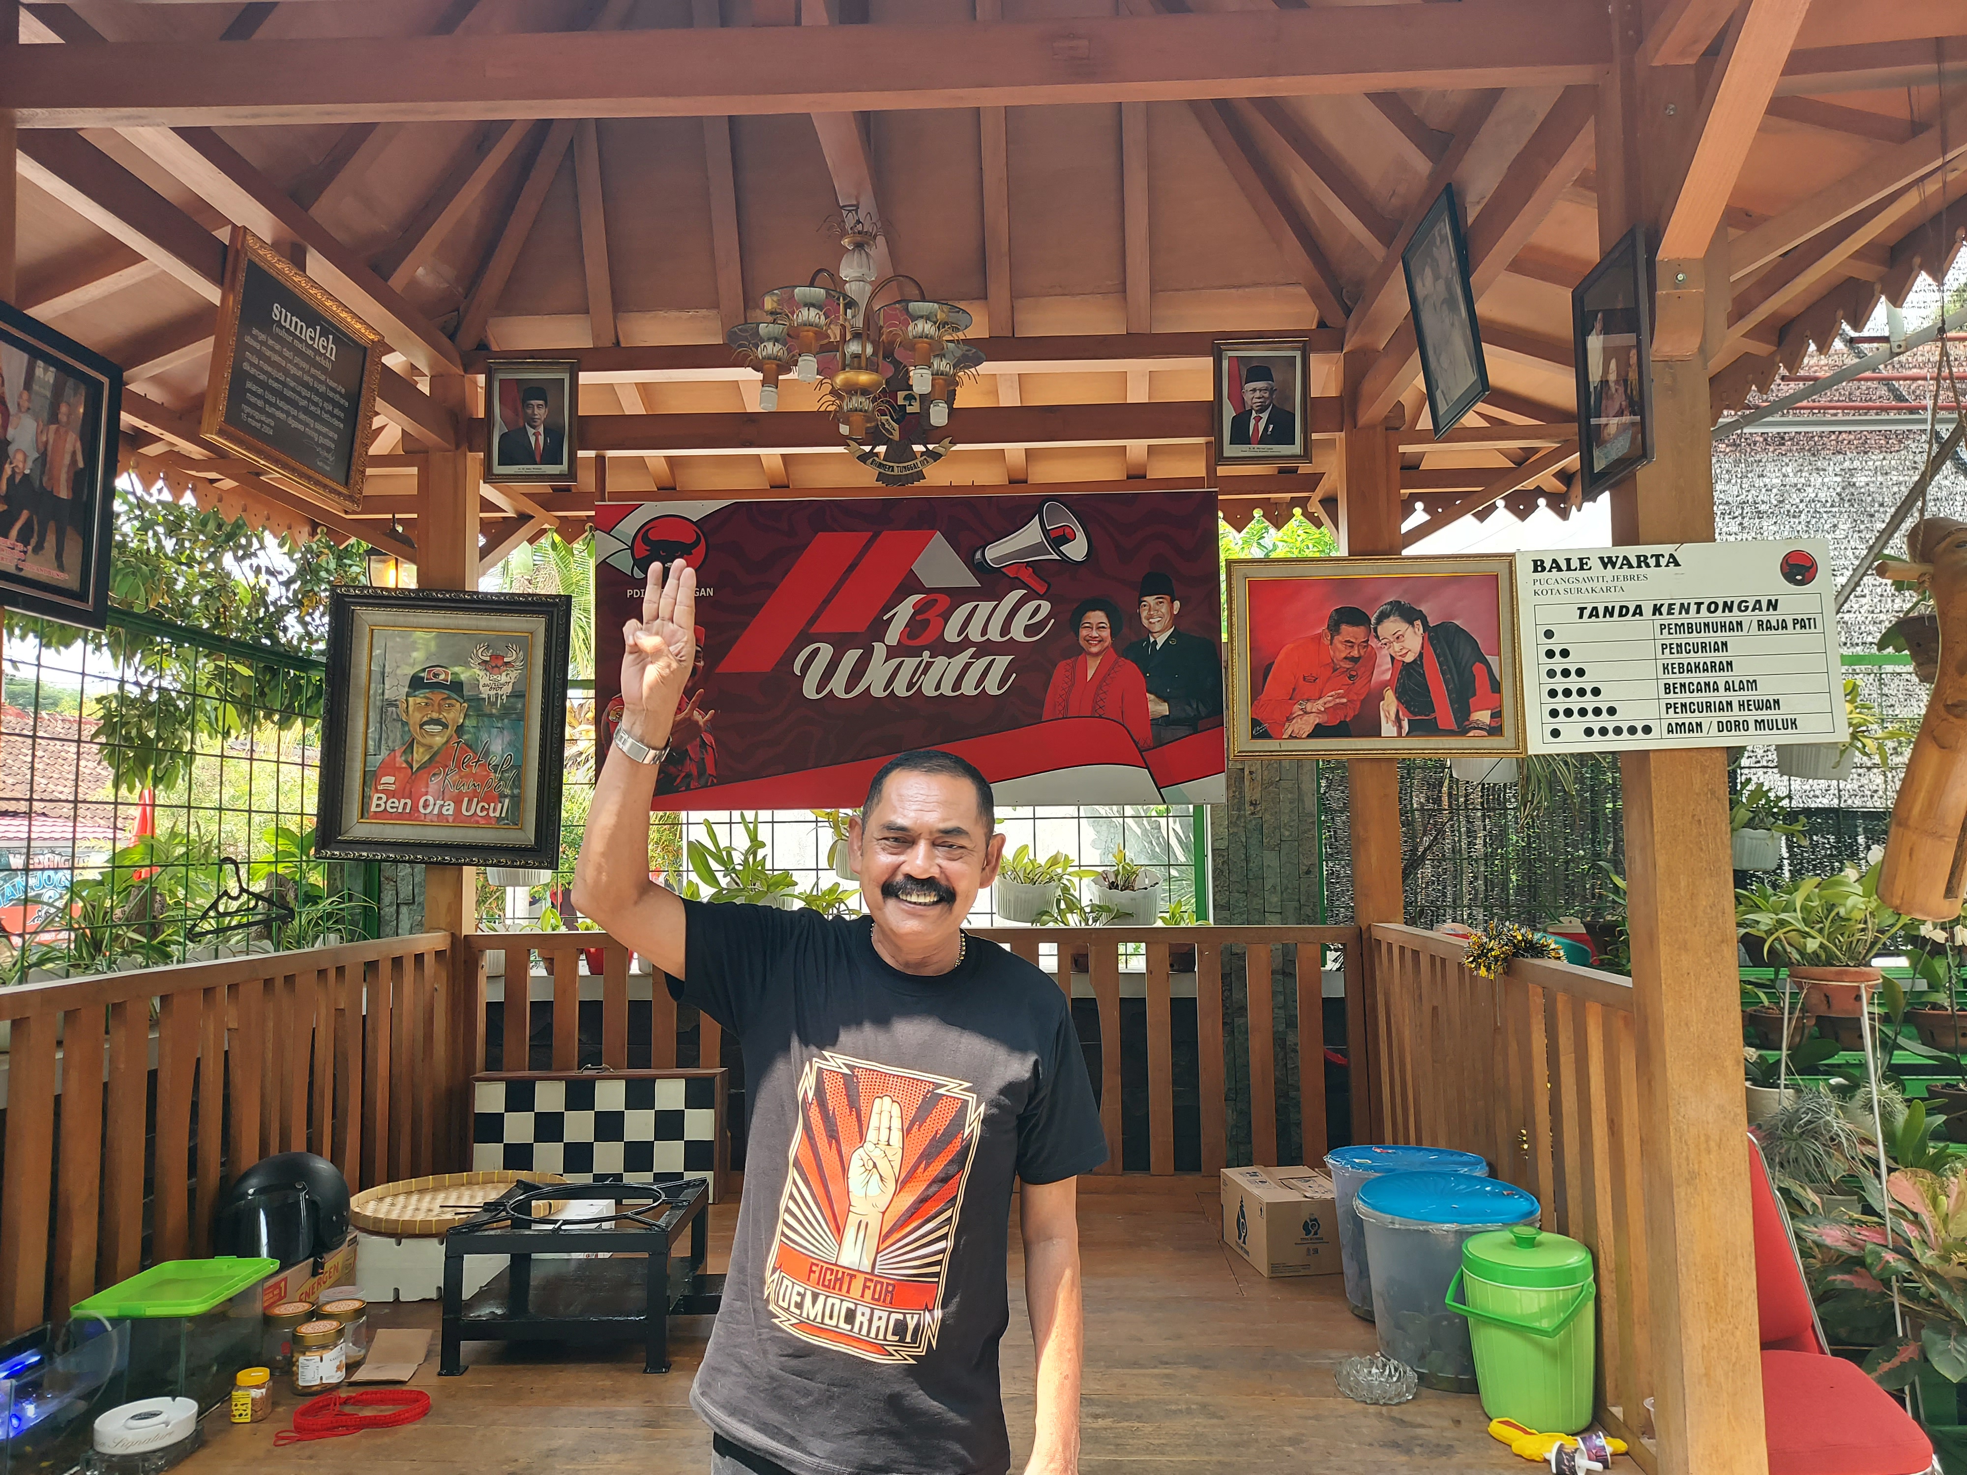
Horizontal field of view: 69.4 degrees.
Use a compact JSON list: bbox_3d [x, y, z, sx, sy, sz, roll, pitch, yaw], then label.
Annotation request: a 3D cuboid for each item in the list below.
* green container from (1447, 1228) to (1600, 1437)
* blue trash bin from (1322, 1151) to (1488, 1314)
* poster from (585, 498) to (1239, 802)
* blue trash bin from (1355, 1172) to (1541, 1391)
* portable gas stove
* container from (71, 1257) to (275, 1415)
[{"bbox_3d":[0.966,1.035,2.514,0.225,0.317,0.230,-1,-5,2],"label":"green container"},{"bbox_3d":[0.938,1.087,3.134,0.347,0.315,0.347,-1,-5,2],"label":"blue trash bin"},{"bbox_3d":[-0.231,-0.263,4.318,1.910,0.953,0.025,-1,-5,2],"label":"poster"},{"bbox_3d":[0.901,1.053,2.754,0.350,0.320,0.350,-1,-5,2],"label":"blue trash bin"},{"bbox_3d":[-0.846,1.114,2.998,0.465,0.280,0.460,-1,-5,0],"label":"portable gas stove"},{"bbox_3d":[-1.492,1.124,2.647,0.235,0.220,0.300,-1,-5,2],"label":"container"}]

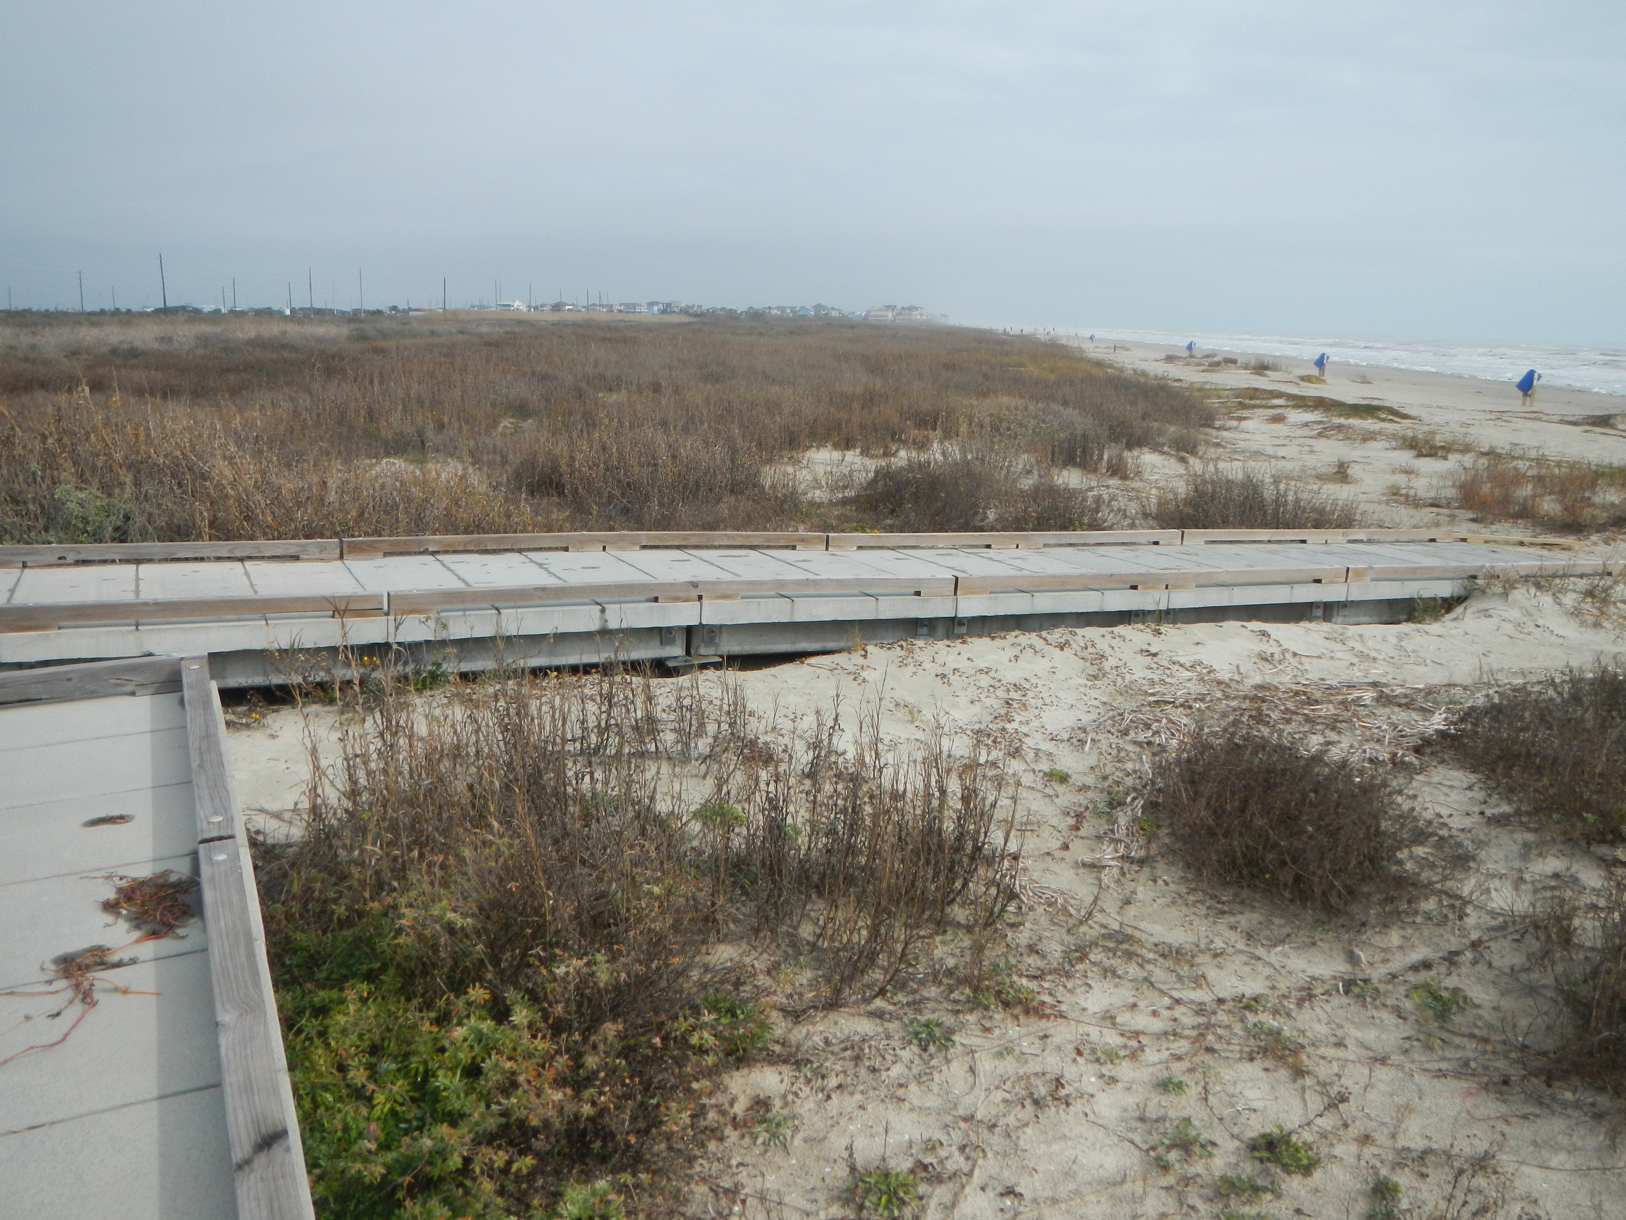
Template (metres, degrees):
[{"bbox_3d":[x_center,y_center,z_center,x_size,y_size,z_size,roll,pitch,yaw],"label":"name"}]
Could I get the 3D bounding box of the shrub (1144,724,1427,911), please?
[{"bbox_3d":[2.091,0.834,5.828,1.220,0.540,1.100,6,13,20],"label":"shrub"}]

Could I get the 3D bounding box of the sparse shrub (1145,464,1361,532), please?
[{"bbox_3d":[4.943,-1.289,14.645,2.350,0.750,1.700,5,13,18],"label":"sparse shrub"}]

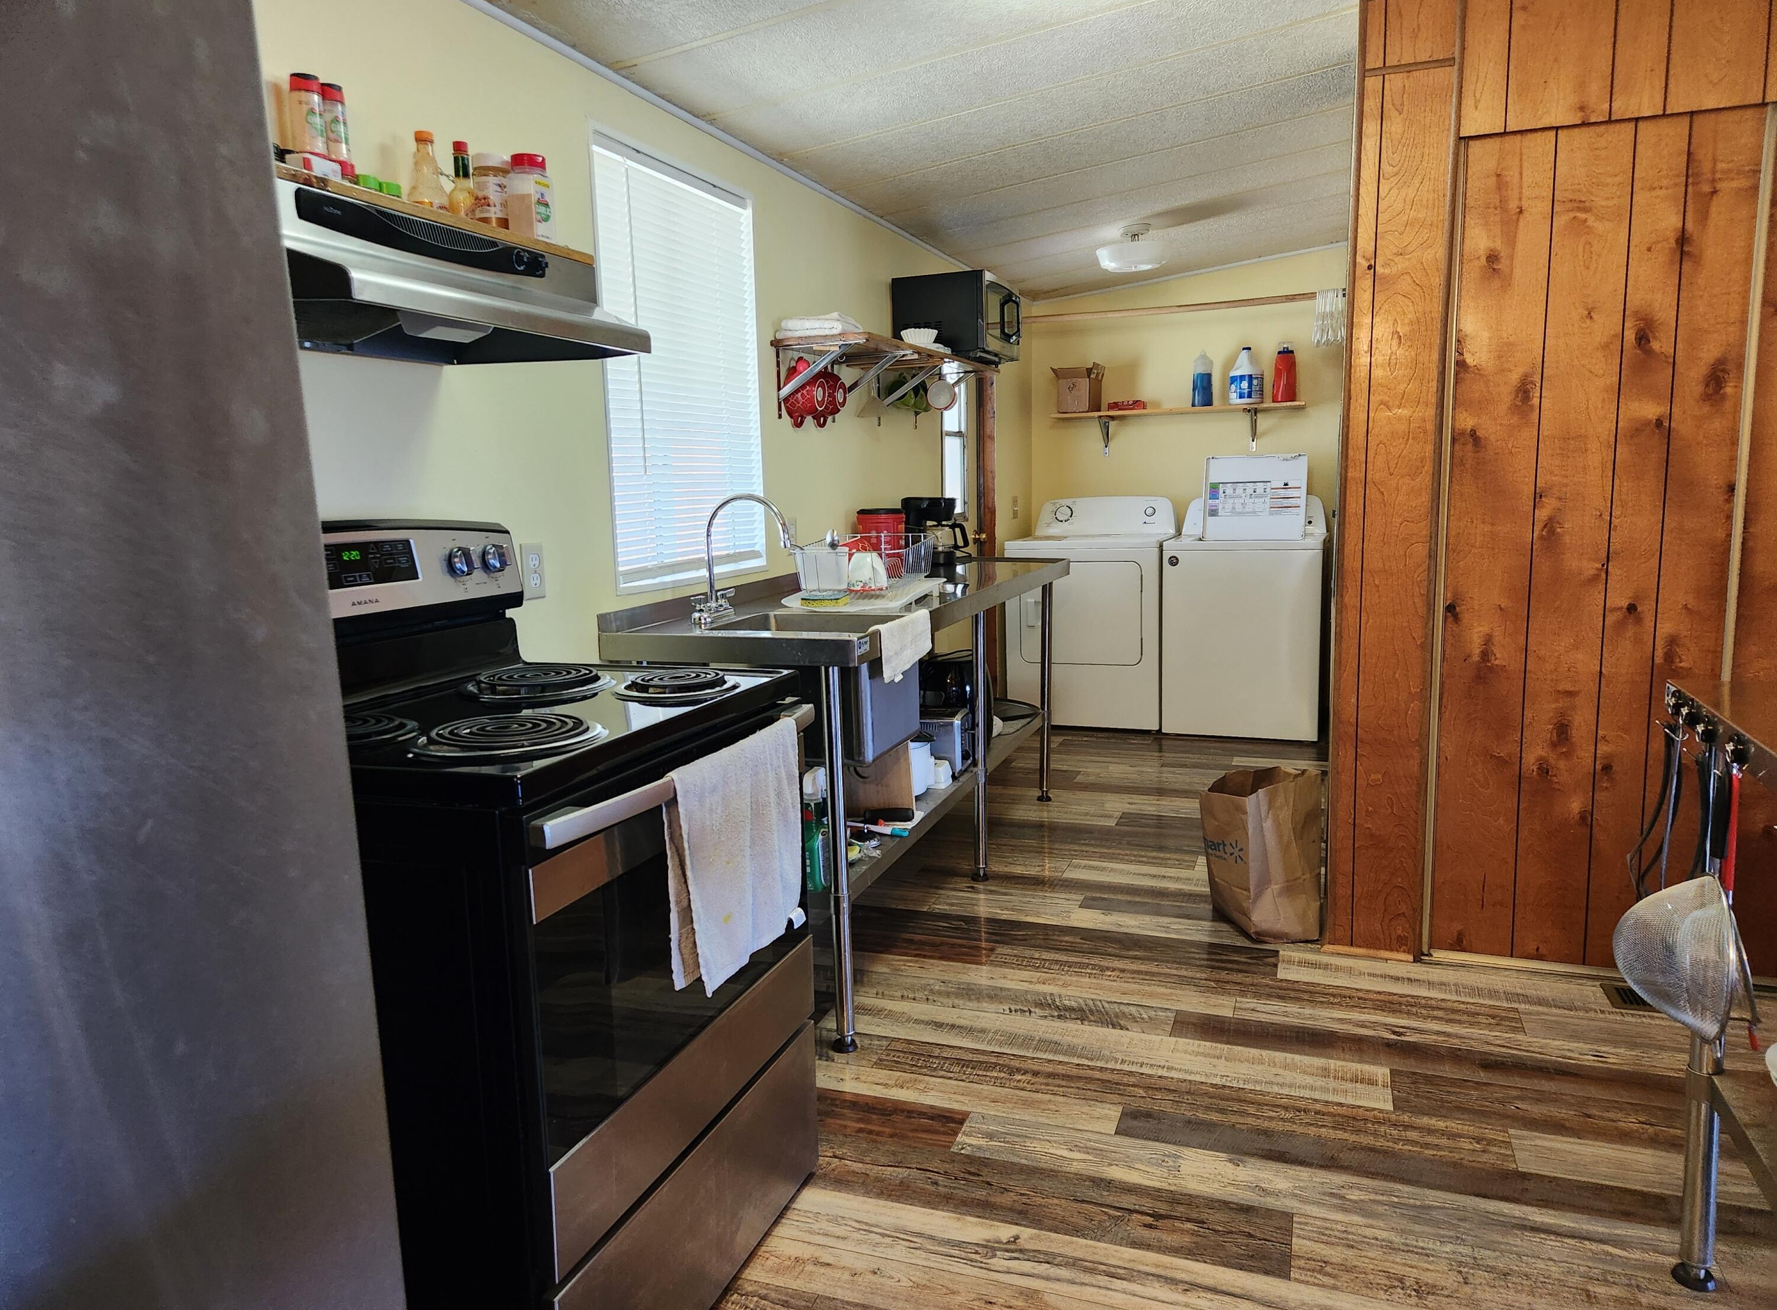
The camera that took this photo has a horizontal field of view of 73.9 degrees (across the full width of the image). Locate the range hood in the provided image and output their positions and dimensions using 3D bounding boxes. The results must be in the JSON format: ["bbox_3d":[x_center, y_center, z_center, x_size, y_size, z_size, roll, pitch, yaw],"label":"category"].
[{"bbox_3d":[-0.732,-0.533,1.702,0.441,0.163,0.757,2,9,20],"label":"range hood"}]

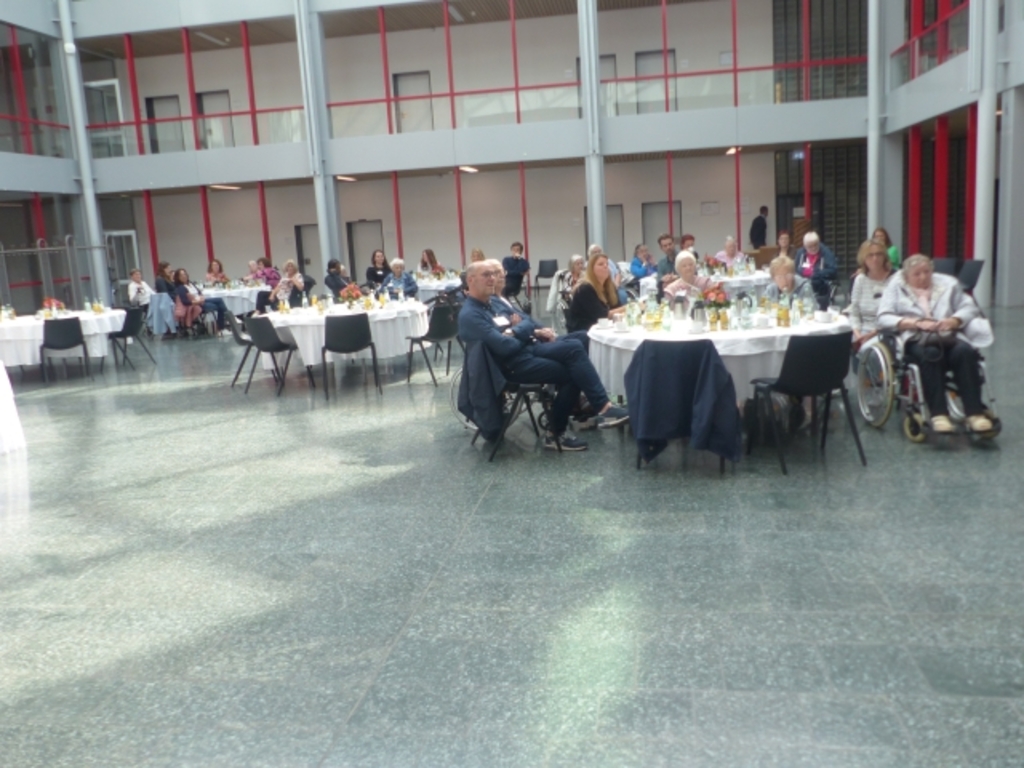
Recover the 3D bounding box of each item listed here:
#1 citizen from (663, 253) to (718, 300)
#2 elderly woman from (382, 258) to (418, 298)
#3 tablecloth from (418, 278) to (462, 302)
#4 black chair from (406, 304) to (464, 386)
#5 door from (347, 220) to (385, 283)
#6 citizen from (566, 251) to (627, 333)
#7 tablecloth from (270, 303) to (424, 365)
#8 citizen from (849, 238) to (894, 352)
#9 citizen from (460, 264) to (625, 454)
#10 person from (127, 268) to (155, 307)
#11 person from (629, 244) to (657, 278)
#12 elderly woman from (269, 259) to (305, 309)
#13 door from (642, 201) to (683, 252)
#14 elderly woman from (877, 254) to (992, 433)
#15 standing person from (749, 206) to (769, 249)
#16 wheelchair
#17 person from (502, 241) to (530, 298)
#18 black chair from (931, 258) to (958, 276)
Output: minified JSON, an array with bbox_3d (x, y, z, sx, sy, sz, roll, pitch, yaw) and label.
[{"bbox_3d":[1.514,-0.478,7.178,0.520,1.230,0.750,-5,10,-7],"label":"citizen"},{"bbox_3d":[-1.344,-0.837,10.293,0.520,1.260,0.720,-2,10,8],"label":"elderly woman"},{"bbox_3d":[-1.091,-1.295,13.315,1.800,0.520,1.800,-2,11,9],"label":"tablecloth"},{"bbox_3d":[-0.767,-0.425,9.156,0.520,0.800,0.540,-11,12,-39],"label":"black chair"},{"bbox_3d":[-3.945,-3.389,23.554,1.000,2.080,0.150,-2,10,8],"label":"door"},{"bbox_3d":[0.787,-0.371,6.689,0.760,1.280,0.500,-2,10,7],"label":"citizen"},{"bbox_3d":[-1.829,-0.470,9.726,1.830,0.760,1.830,-3,10,1],"label":"tablecloth"},{"bbox_3d":[2.541,-0.343,5.923,0.500,1.300,0.780,-1,10,12],"label":"citizen"},{"bbox_3d":[0.220,-0.193,5.956,1.100,1.320,0.620,-1,11,12],"label":"citizen"},{"bbox_3d":[-7.029,-1.489,16.214,0.500,1.340,0.650,-5,10,-11],"label":"person"},{"bbox_3d":[2.018,-1.392,12.551,0.780,1.280,0.500,5,12,41],"label":"person"},{"bbox_3d":[-3.707,-1.374,13.915,0.550,1.250,0.850,1,11,25],"label":"elderly woman"},{"bbox_3d":[3.769,-3.514,21.329,0.970,2.030,0.120,-2,11,9],"label":"door"},{"bbox_3d":[2.812,-0.316,5.767,0.620,1.090,0.840,-4,9,-1],"label":"elderly woman"},{"bbox_3d":[5.891,-3.395,20.523,0.380,1.740,0.520,-6,10,-14],"label":"standing person"},{"bbox_3d":[2.797,-0.139,5.790,0.640,0.910,1.030,-4,10,-1],"label":"wheelchair"},{"bbox_3d":[0.095,-1.702,14.625,0.520,1.320,0.650,-1,10,14],"label":"person"},{"bbox_3d":[5.762,-1.274,11.613,0.520,0.810,0.540,-5,10,-6],"label":"black chair"}]

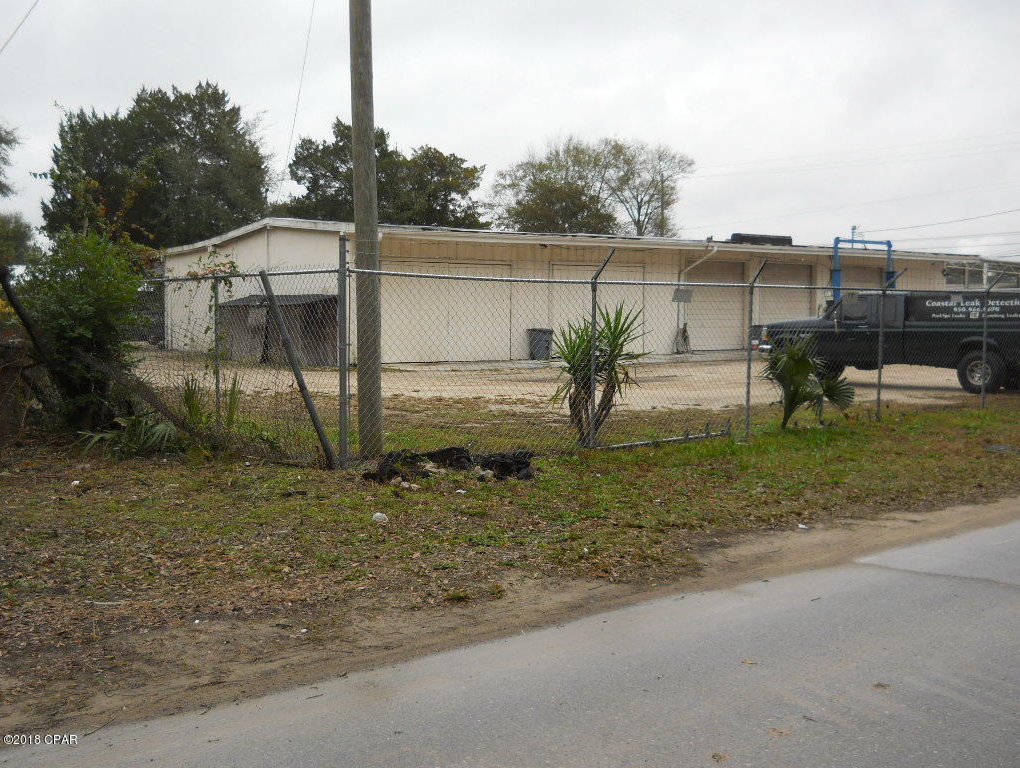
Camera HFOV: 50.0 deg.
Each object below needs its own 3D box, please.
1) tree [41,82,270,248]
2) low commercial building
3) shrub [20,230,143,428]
[{"bbox_3d":[-15.196,-7.335,47.091,9.600,11.080,9.400,0,4,0],"label":"tree"},{"bbox_3d":[3.725,-3.562,42.438,30.200,4.150,13.800,-3,5,-36],"label":"low commercial building"},{"bbox_3d":[-5.344,-0.645,13.688,1.550,2.530,1.600,0,4,0],"label":"shrub"}]

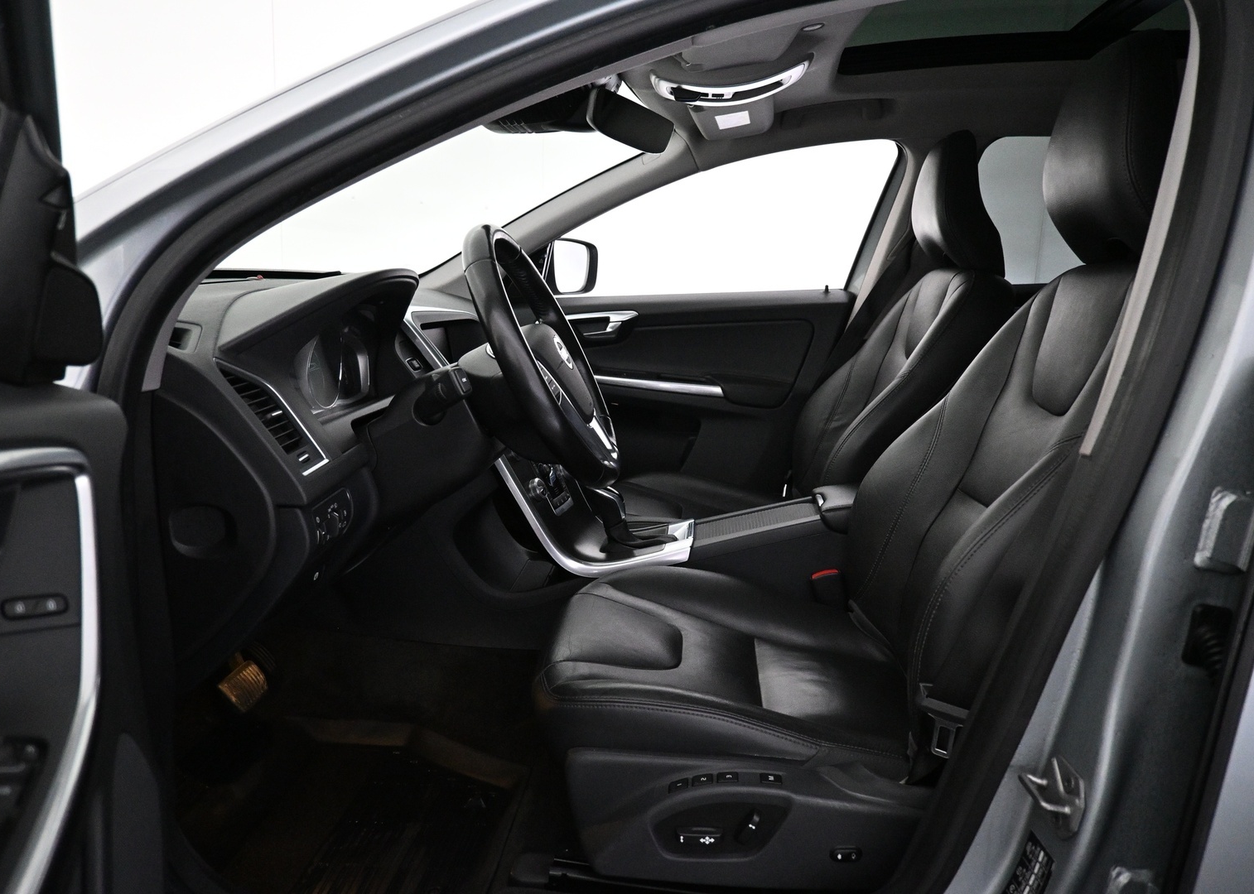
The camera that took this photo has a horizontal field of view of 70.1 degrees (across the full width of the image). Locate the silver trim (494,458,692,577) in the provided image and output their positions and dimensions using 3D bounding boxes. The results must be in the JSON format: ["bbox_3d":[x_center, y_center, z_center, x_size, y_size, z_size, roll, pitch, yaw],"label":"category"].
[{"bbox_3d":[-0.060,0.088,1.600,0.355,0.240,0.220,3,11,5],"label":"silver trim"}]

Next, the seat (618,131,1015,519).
[{"bbox_3d":[0.358,-0.143,1.898,0.785,1.010,0.540,3,11,5],"label":"seat"}]

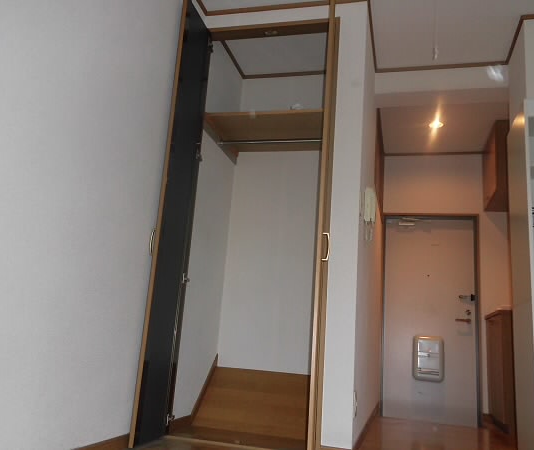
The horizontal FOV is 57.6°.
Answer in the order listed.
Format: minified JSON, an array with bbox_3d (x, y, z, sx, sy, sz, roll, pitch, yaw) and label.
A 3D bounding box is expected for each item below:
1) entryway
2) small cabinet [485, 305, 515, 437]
[{"bbox_3d":[1.490,0.852,4.460,0.800,1.880,0.050,1,-13,16],"label":"entryway"},{"bbox_3d":[2.012,1.163,3.884,0.350,0.880,0.630,1,-13,16],"label":"small cabinet"}]

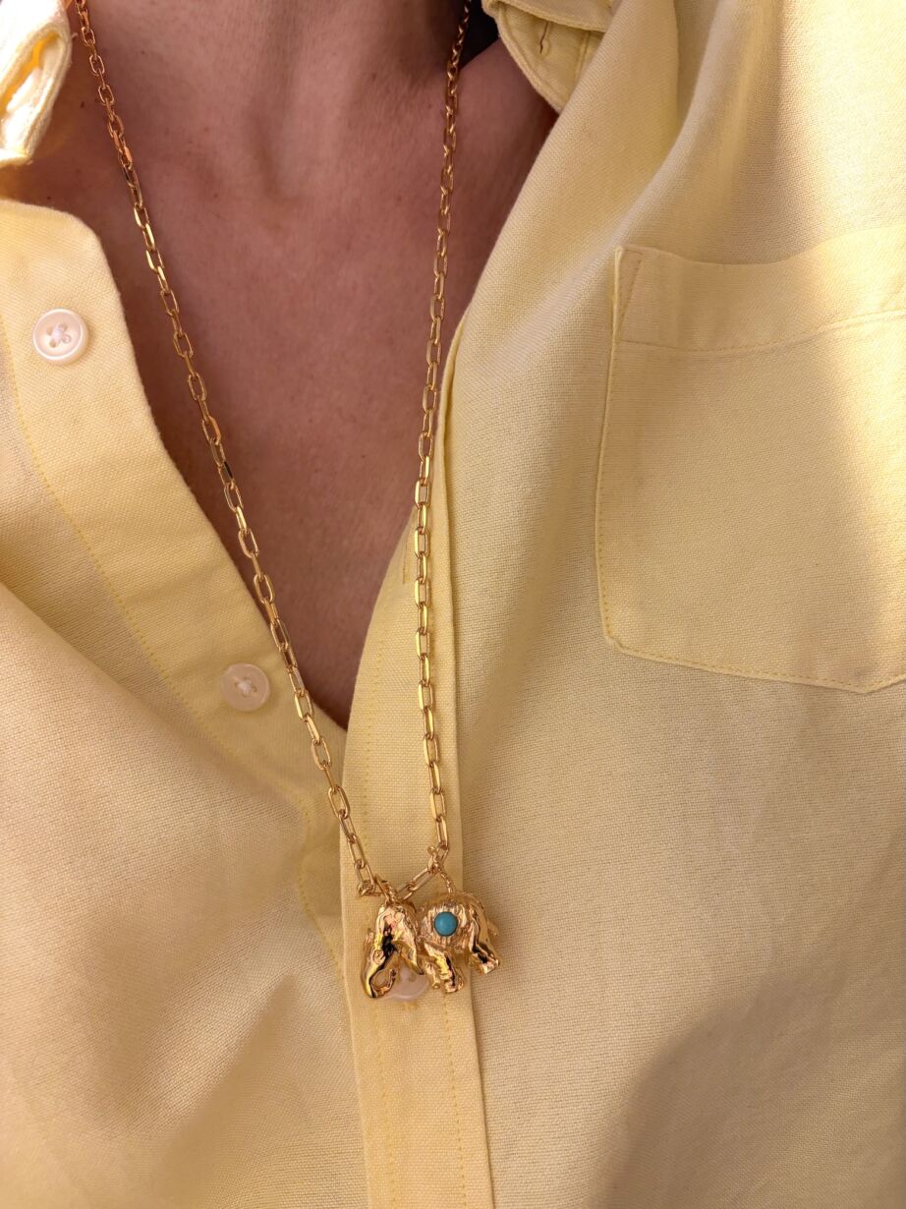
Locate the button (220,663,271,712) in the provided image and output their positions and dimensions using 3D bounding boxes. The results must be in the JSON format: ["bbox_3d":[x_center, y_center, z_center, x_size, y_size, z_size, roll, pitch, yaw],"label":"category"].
[{"bbox_3d":[-0.049,0.020,0.214,0.011,0.011,0.003,-4,-1,2],"label":"button"}]

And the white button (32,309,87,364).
[{"bbox_3d":[-0.085,-0.058,0.197,0.011,0.011,0.003,-3,1,4],"label":"white button"}]

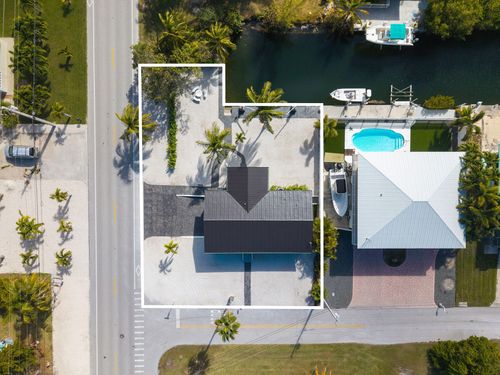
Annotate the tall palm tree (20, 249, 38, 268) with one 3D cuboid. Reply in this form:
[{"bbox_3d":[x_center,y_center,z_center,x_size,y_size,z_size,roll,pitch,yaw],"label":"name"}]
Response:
[{"bbox_3d":[-34.246,11.034,54.455,2.700,2.800,2.500,0,90,1],"label":"tall palm tree"}]

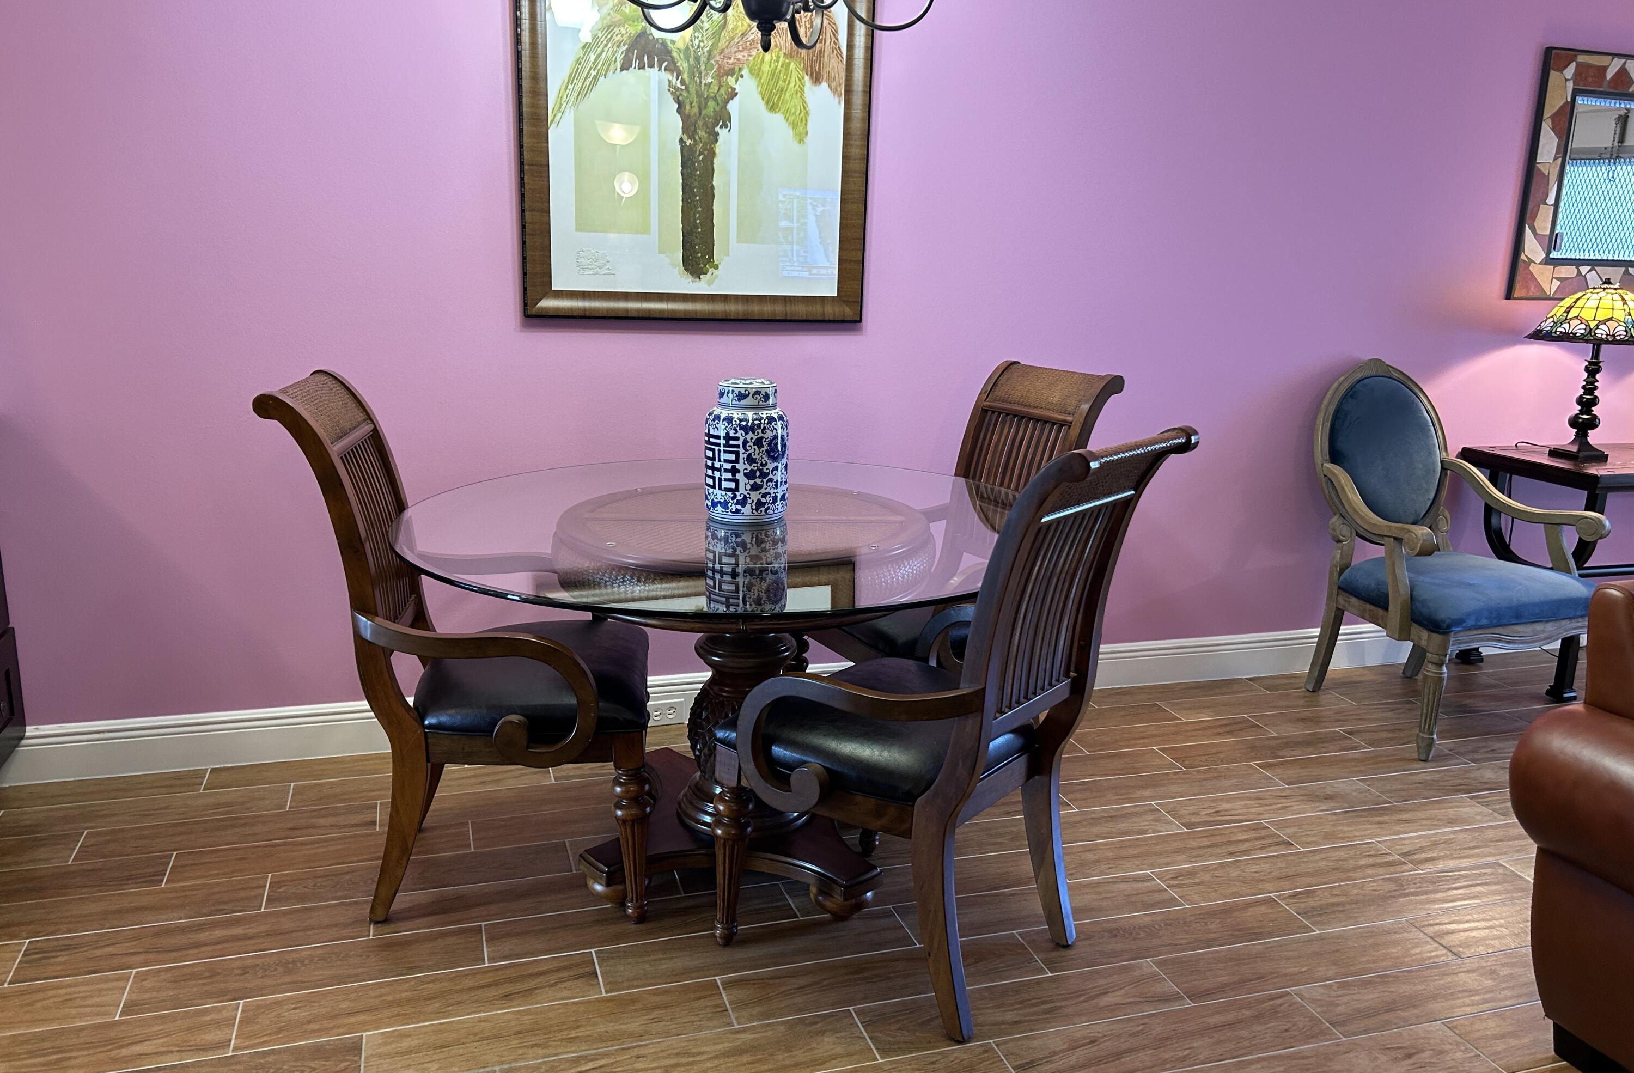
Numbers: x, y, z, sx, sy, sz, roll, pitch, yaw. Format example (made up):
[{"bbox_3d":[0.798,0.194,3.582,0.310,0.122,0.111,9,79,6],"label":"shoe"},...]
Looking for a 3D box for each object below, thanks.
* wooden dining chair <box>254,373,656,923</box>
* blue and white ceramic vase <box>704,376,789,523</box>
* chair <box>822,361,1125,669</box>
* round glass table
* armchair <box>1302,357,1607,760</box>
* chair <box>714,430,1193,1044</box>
[{"bbox_3d":[-0.695,0.203,2.514,0.695,1.042,0.575,0,13,-9],"label":"wooden dining chair"},{"bbox_3d":[-0.140,-0.179,2.511,0.176,0.272,0.176,2,13,0],"label":"blue and white ceramic vase"},{"bbox_3d":[0.336,0.093,3.120,0.695,1.042,0.575,-6,15,-30],"label":"chair"},{"bbox_3d":[-0.172,0.334,2.612,1.365,0.775,1.365,2,13,0],"label":"round glass table"},{"bbox_3d":[1.860,0.024,3.647,0.700,1.030,0.665,-3,14,-21],"label":"armchair"},{"bbox_3d":[0.238,0.295,2.256,0.695,1.042,0.575,12,17,36],"label":"chair"}]

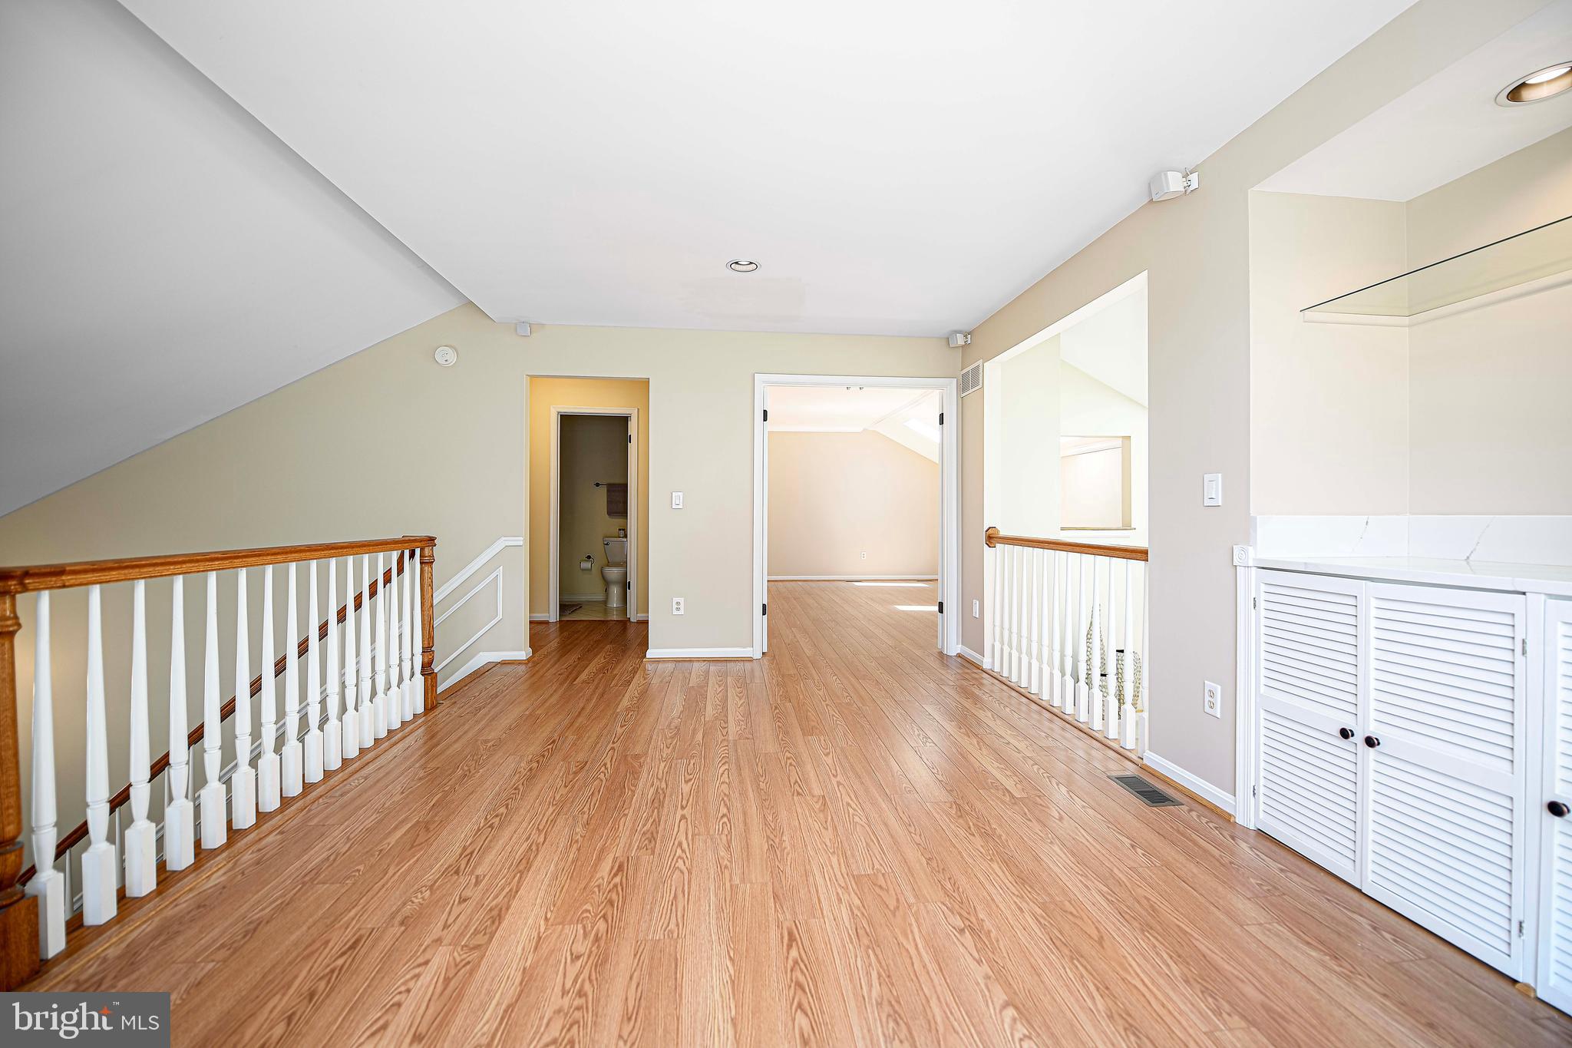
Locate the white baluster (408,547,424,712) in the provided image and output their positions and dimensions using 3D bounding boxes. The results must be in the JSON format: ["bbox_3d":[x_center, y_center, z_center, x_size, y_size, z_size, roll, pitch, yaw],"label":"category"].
[{"bbox_3d":[-1.950,0.565,3.462,0.045,0.875,0.045,0,1,-5],"label":"white baluster"}]

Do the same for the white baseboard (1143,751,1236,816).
[{"bbox_3d":[1.572,1.007,2.574,0.015,0.078,0.499,0,1,-5],"label":"white baseboard"}]

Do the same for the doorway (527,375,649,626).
[{"bbox_3d":[-1.441,-0.035,4.827,0.865,2.060,0.130,0,1,-5],"label":"doorway"}]

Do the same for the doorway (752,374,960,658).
[{"bbox_3d":[0.523,-0.051,4.995,1.558,2.105,0.150,0,1,-5],"label":"doorway"}]

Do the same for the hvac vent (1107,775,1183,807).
[{"bbox_3d":[1.410,1.042,2.575,0.135,0.010,0.285,0,1,-5],"label":"hvac vent"}]

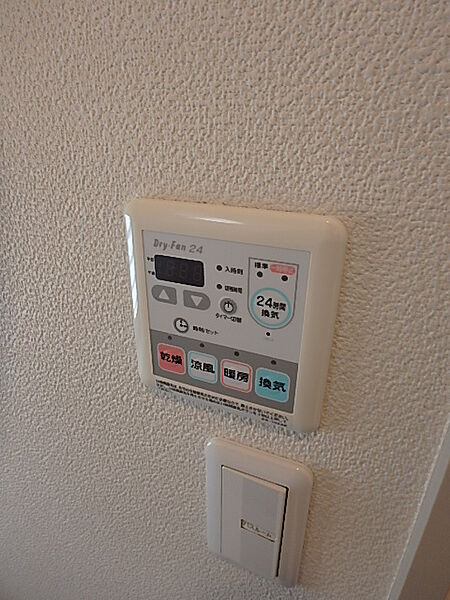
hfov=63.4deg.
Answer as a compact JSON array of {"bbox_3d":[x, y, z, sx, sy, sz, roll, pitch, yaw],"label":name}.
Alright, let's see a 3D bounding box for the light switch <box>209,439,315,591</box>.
[{"bbox_3d":[0.019,0.149,0.249,0.070,0.120,0.009,10,26,20],"label":"light switch"}]

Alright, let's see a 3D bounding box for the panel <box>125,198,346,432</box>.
[{"bbox_3d":[-0.002,0.012,0.196,0.115,0.122,0.011,10,26,20],"label":"panel"}]

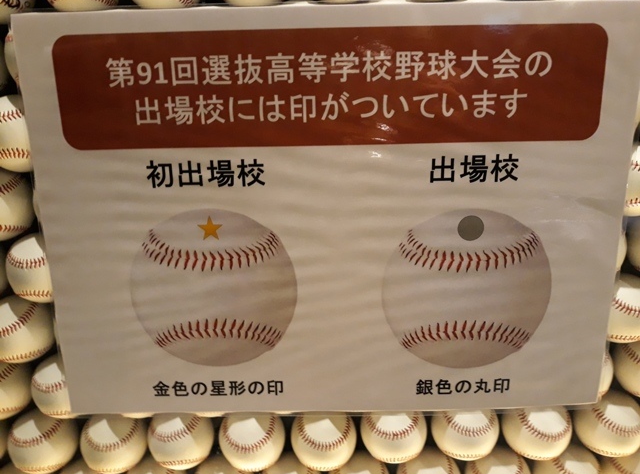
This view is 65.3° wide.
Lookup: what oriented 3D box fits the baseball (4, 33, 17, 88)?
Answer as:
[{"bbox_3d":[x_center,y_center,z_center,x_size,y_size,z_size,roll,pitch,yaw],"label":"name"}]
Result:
[{"bbox_3d":[-0.252,-0.164,0.467,0.073,0.073,0.073,-2,14,1],"label":"baseball"}]

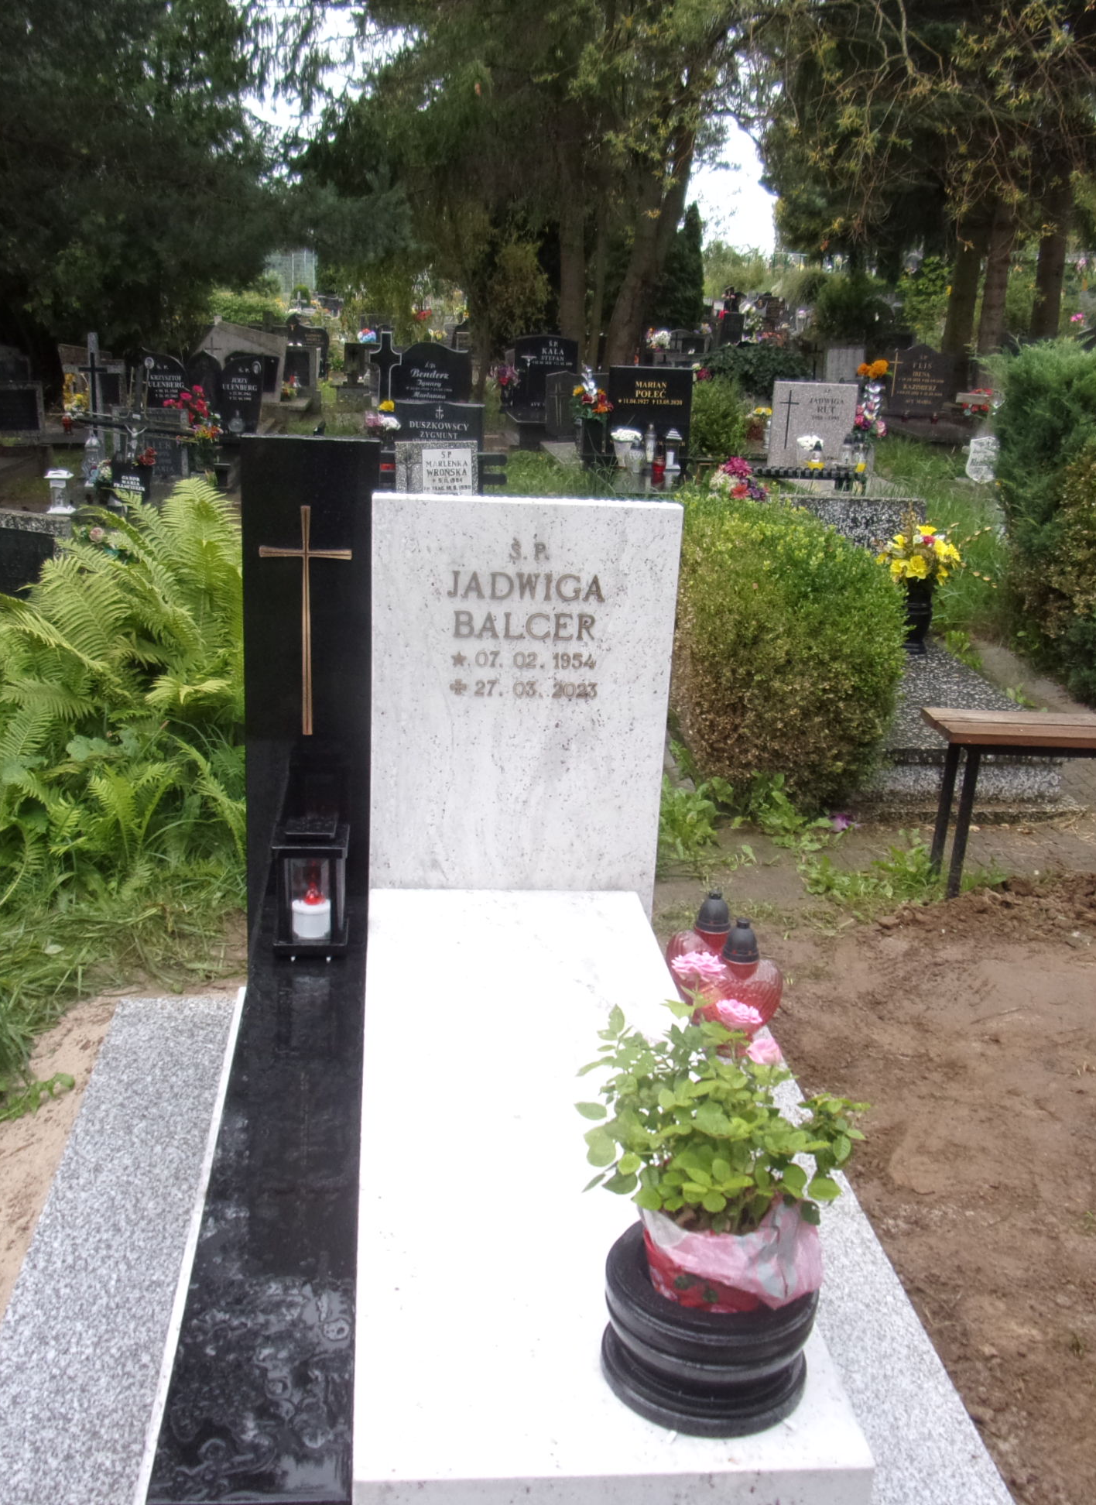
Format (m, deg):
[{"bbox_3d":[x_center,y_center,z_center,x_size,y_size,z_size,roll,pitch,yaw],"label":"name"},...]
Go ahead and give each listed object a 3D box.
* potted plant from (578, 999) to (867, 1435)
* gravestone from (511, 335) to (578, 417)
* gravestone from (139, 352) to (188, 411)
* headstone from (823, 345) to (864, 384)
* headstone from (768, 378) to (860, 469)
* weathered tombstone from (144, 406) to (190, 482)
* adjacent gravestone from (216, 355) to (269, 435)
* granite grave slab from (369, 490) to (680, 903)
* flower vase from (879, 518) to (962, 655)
[{"bbox_3d":[0.204,0.520,1.591,0.310,0.450,0.300,1,19,-7],"label":"potted plant"},{"bbox_3d":[-0.014,-3.407,12.600,0.600,0.720,0.100,1,19,-7],"label":"gravestone"},{"bbox_3d":[-3.107,-2.954,11.300,0.360,0.640,0.080,1,19,-7],"label":"gravestone"},{"bbox_3d":[3.419,-4.271,16.000,0.390,0.720,0.100,1,17,-8],"label":"headstone"},{"bbox_3d":[2.028,-2.487,10.600,0.632,0.630,0.090,1,17,-9],"label":"headstone"},{"bbox_3d":[-2.643,-2.092,9.400,0.460,0.510,0.140,1,18,-6],"label":"weathered tombstone"},{"bbox_3d":[-2.483,-2.903,11.300,0.360,0.640,0.080,1,19,-7],"label":"adjacent gravestone"},{"bbox_3d":[-0.057,-0.075,2.717,0.575,0.816,0.080,1,15,-7],"label":"granite grave slab"},{"bbox_3d":[1.389,-0.621,5.200,0.310,0.500,0.310,1,19,-7],"label":"flower vase"}]

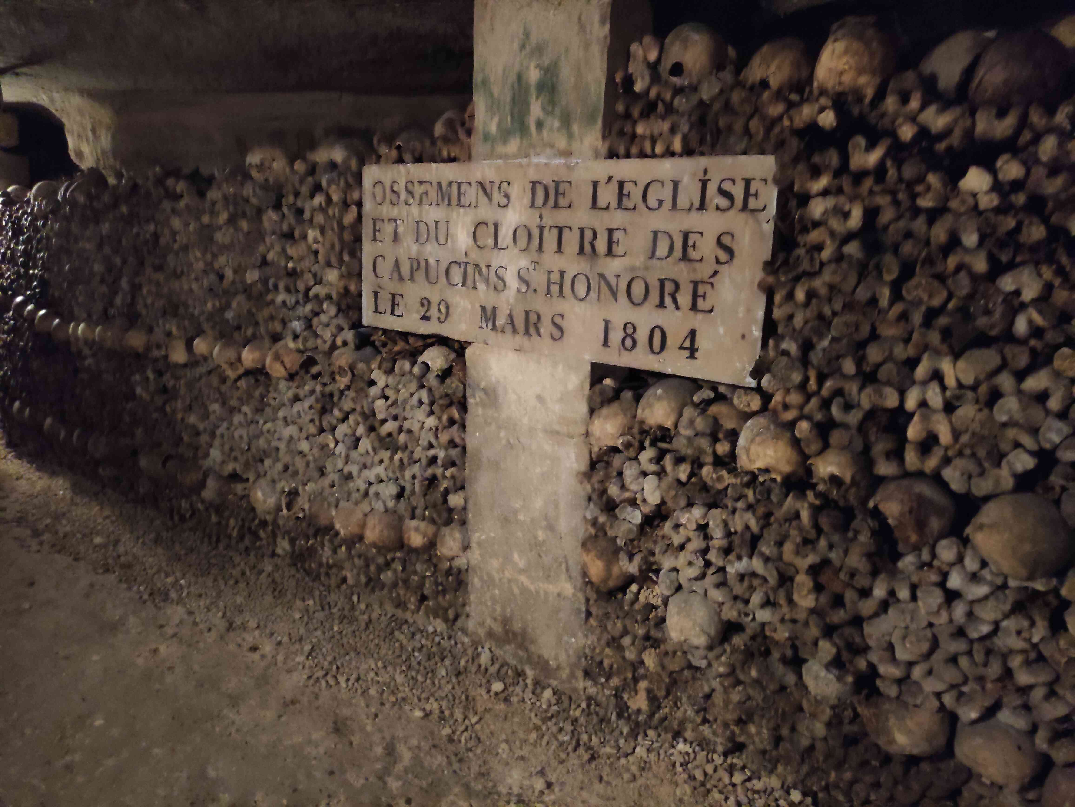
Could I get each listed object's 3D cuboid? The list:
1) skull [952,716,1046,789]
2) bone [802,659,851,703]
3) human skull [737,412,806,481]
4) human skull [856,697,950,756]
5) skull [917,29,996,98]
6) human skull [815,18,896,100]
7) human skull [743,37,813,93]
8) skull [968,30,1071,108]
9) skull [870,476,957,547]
[{"bbox_3d":[0.804,0.612,1.352,0.145,0.145,0.180,8,31,34],"label":"skull"},{"bbox_3d":[0.570,0.546,1.530,0.090,0.085,0.100,9,12,36],"label":"bone"},{"bbox_3d":[0.475,0.098,1.583,0.140,0.145,0.180,9,24,35],"label":"human skull"},{"bbox_3d":[0.684,0.602,1.450,0.150,0.135,0.180,9,20,37],"label":"human skull"},{"bbox_3d":[0.737,-0.571,1.342,0.145,0.140,0.180,9,12,38],"label":"skull"},{"bbox_3d":[0.584,-0.625,1.431,0.145,0.155,0.180,9,12,36],"label":"human skull"},{"bbox_3d":[0.486,-0.664,1.573,0.140,0.140,0.175,10,12,39],"label":"human skull"},{"bbox_3d":[0.762,-0.517,1.232,0.150,0.140,0.180,9,12,38],"label":"skull"},{"bbox_3d":[0.677,0.204,1.405,0.145,0.145,0.180,23,35,36],"label":"skull"}]

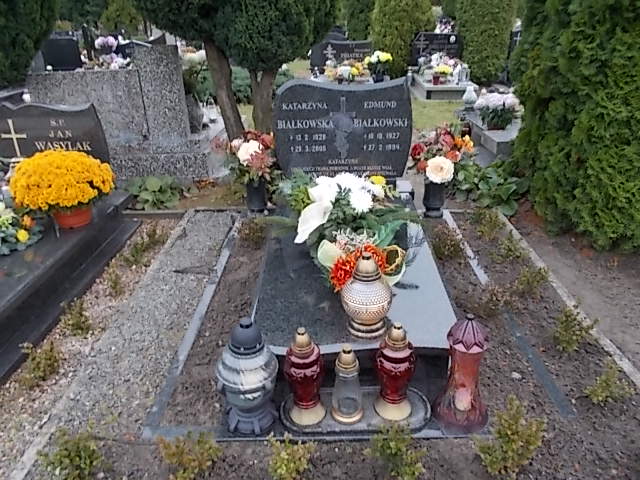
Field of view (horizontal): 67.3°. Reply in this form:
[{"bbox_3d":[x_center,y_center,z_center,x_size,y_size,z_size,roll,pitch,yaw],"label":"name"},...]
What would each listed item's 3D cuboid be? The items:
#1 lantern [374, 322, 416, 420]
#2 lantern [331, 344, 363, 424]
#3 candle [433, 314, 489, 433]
[{"bbox_3d":[0.238,0.395,1.488,0.122,0.321,0.122,0,25,0],"label":"lantern"},{"bbox_3d":[0.091,0.474,1.582,0.112,0.290,0.112,0,26,0],"label":"lantern"},{"bbox_3d":[0.467,0.432,1.554,0.190,0.430,0.190,0,26,0],"label":"candle"}]

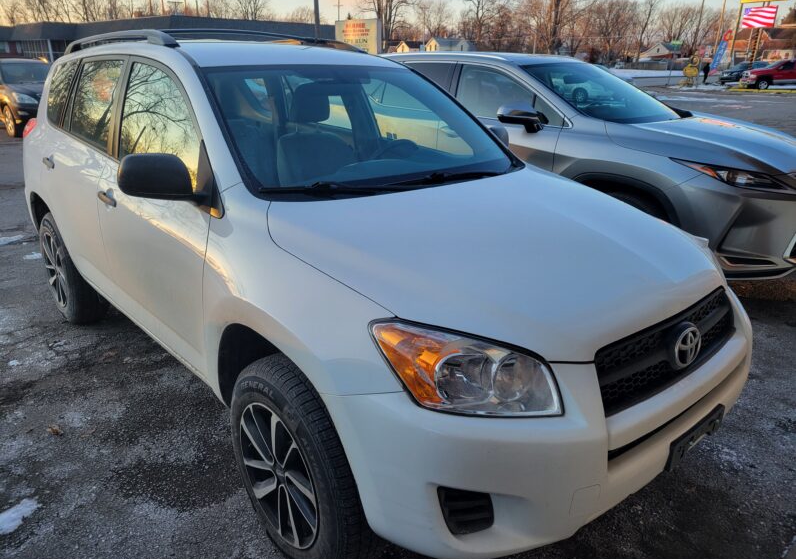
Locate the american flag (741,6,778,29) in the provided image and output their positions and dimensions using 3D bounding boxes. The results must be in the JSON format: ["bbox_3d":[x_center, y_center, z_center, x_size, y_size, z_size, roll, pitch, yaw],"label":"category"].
[{"bbox_3d":[27.071,-19.521,44.557,0.220,1.407,2.430,-13,24,-31],"label":"american flag"}]

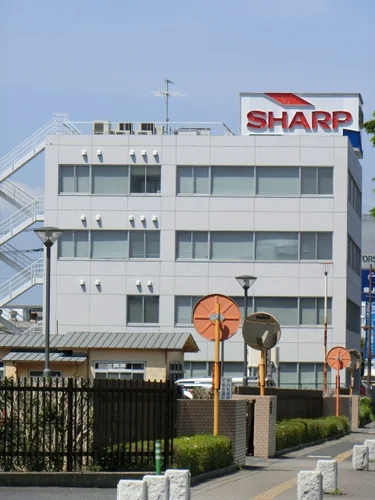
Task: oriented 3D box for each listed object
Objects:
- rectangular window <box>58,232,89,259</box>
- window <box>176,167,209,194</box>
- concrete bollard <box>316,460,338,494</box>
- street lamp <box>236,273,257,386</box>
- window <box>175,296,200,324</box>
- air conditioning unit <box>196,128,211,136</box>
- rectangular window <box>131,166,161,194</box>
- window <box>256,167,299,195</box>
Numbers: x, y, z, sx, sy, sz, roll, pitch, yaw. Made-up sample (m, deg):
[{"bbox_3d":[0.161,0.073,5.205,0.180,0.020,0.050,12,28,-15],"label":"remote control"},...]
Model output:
[{"bbox_3d":[-6.454,-0.279,180.707,1.764,1.622,0.150,0,-3,5],"label":"rectangular window"},{"bbox_3d":[0.328,-3.906,178.197,1.841,1.613,0.150,0,-3,5],"label":"window"},{"bbox_3d":[2.110,3.417,47.929,0.285,0.490,0.280,0,-2,6],"label":"concrete bollard"},{"bbox_3d":[1.675,3.158,90.500,0.610,4.841,0.610,0,-3,5],"label":"street lamp"},{"bbox_3d":[0.280,3.389,177.865,1.911,1.596,0.150,0,-3,5],"label":"window"},{"bbox_3d":[0.965,-6.623,181.481,0.762,0.600,0.400,0,-3,5],"label":"air conditioning unit"},{"bbox_3d":[-2.316,-3.931,178.438,1.722,1.609,0.150,0,-3,5],"label":"rectangular window"},{"bbox_3d":[5.085,-3.863,177.764,2.398,1.598,0.150,0,-3,5],"label":"window"}]

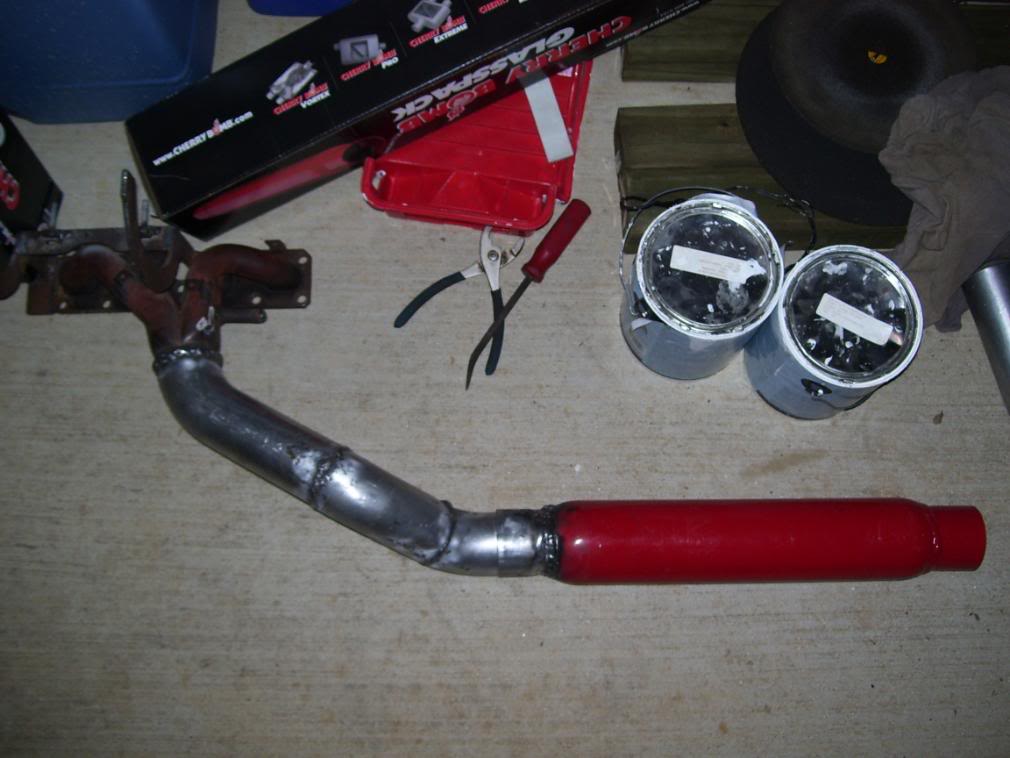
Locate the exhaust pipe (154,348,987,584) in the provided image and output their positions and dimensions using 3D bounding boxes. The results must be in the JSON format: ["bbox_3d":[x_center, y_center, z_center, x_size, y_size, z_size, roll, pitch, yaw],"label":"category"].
[{"bbox_3d":[0.070,0.103,1.299,1.027,0.110,0.299,0,76,1],"label":"exhaust pipe"}]

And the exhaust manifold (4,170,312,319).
[{"bbox_3d":[-0.451,-0.162,1.363,0.388,0.130,0.200,0,76,1],"label":"exhaust manifold"}]

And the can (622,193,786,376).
[{"bbox_3d":[0.239,-0.103,1.307,0.168,0.190,0.168,0,76,1],"label":"can"}]

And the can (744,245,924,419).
[{"bbox_3d":[0.398,-0.051,1.292,0.168,0.190,0.168,0,76,1],"label":"can"}]

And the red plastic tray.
[{"bbox_3d":[-0.024,-0.386,1.442,0.280,0.075,0.375,7,76,3],"label":"red plastic tray"}]

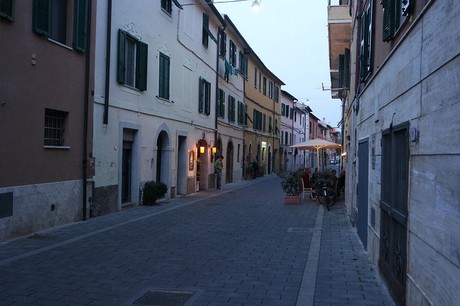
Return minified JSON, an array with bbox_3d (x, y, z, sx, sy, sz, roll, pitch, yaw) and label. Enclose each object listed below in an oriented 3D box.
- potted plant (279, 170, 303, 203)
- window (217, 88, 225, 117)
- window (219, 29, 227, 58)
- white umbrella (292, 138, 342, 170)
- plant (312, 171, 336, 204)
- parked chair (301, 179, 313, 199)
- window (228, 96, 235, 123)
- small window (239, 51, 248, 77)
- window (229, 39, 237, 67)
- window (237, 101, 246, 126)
[{"bbox_3d":[2.287,1.252,15.699,0.880,1.260,0.800,1,0,12],"label":"potted plant"},{"bbox_3d":[-0.482,-2.589,22.795,0.140,1.530,1.550,1,0,14],"label":"window"},{"bbox_3d":[-0.404,-5.858,22.805,0.140,1.450,1.550,1,0,14],"label":"window"},{"bbox_3d":[4.200,0.632,20.298,2.350,2.620,2.350,1,0,12],"label":"white umbrella"},{"bbox_3d":[3.657,1.307,16.246,0.920,1.220,0.800,1,0,12],"label":"plant"},{"bbox_3d":[3.281,1.483,17.899,0.480,0.860,0.450,1,0,9],"label":"parked chair"},{"bbox_3d":[0.099,-2.568,25.123,0.140,1.530,1.550,1,0,14],"label":"window"},{"bbox_3d":[0.814,-5.814,27.680,0.140,1.450,1.700,1,0,14],"label":"small window"},{"bbox_3d":[0.178,-5.837,25.133,0.140,1.450,1.550,1,0,14],"label":"window"},{"bbox_3d":[0.736,-2.545,27.670,0.140,1.530,1.700,1,0,14],"label":"window"}]

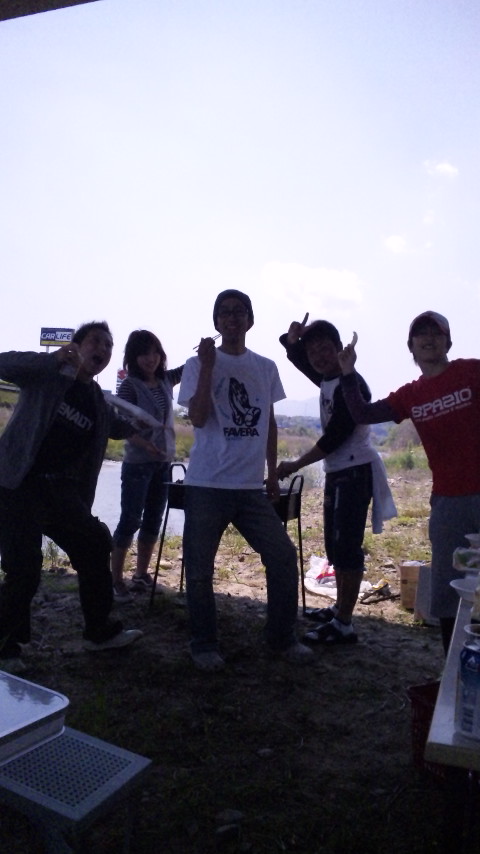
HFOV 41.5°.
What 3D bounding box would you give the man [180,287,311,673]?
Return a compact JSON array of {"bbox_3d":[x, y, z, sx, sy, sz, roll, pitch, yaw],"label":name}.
[{"bbox_3d":[0.021,0.214,2.950,0.600,1.710,0.440,3,0,-12],"label":"man"}]

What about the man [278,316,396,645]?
[{"bbox_3d":[0.518,0.258,3.400,0.580,1.670,0.500,3,0,-16],"label":"man"}]

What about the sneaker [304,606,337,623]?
[{"bbox_3d":[0.498,1.039,3.570,0.285,0.108,0.105,3,0,18],"label":"sneaker"}]

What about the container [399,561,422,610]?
[{"bbox_3d":[1.080,0.984,3.980,0.190,0.270,0.200,3,0,14],"label":"container"}]

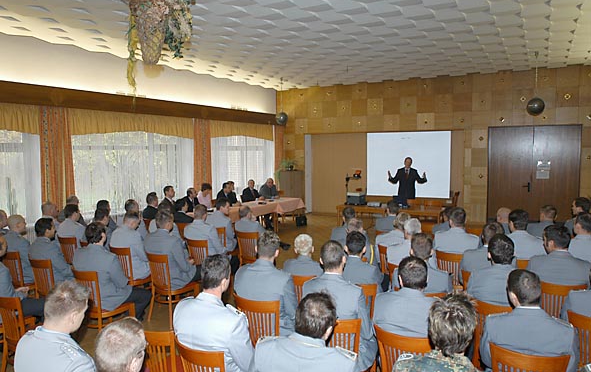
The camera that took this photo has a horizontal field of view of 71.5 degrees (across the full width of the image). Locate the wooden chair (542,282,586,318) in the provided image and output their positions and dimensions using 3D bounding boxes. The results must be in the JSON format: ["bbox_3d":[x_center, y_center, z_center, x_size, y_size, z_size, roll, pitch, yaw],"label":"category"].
[{"bbox_3d":[2.415,1.253,3.801,0.450,0.870,0.500,2,6,24],"label":"wooden chair"}]

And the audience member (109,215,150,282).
[{"bbox_3d":[-1.925,0.945,5.333,0.540,1.300,0.800,2,6,29],"label":"audience member"}]

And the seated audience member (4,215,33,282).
[{"bbox_3d":[-3.235,0.948,5.131,0.520,1.250,0.760,3,6,30],"label":"seated audience member"}]

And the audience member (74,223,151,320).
[{"bbox_3d":[-1.830,0.996,4.271,0.520,1.290,0.820,3,6,40],"label":"audience member"}]

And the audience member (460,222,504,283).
[{"bbox_3d":[1.996,1.018,4.123,0.530,1.350,0.800,3,6,31],"label":"audience member"}]

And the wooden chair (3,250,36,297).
[{"bbox_3d":[-3.267,1.204,5.081,0.450,0.900,0.500,3,6,31],"label":"wooden chair"}]

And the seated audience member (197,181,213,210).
[{"bbox_3d":[-1.763,0.607,8.988,0.800,1.280,0.540,-1,5,-1],"label":"seated audience member"}]

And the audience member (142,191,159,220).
[{"bbox_3d":[-2.246,0.771,7.201,0.530,1.340,0.800,3,6,32],"label":"audience member"}]

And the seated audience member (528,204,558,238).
[{"bbox_3d":[3.219,0.874,5.338,0.520,1.300,0.820,1,5,18],"label":"seated audience member"}]

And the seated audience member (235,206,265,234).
[{"bbox_3d":[-0.555,0.875,6.099,0.520,1.200,0.740,2,6,28],"label":"seated audience member"}]

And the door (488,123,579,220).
[{"bbox_3d":[5.379,-0.099,9.371,1.813,2.507,0.100,3,6,30],"label":"door"}]

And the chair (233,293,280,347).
[{"bbox_3d":[-0.230,1.309,3.548,0.450,0.870,0.500,2,6,27],"label":"chair"}]

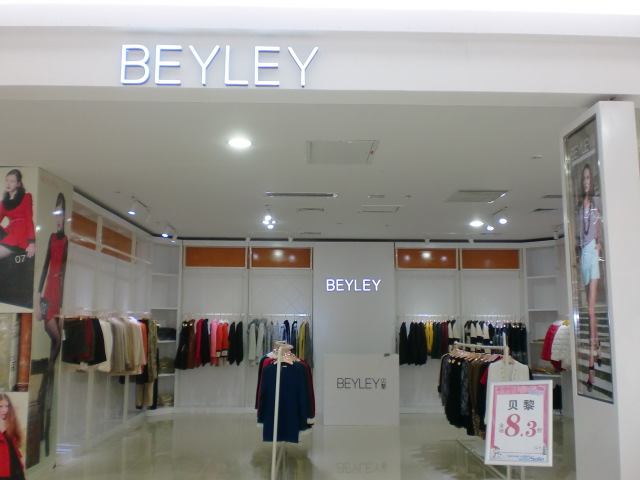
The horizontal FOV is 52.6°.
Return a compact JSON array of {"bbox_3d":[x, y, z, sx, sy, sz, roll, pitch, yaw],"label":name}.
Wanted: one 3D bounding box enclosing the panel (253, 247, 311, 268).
[{"bbox_3d":[-0.676,0.302,11.303,1.070,0.360,0.050,0,-8,-1],"label":"panel"}]

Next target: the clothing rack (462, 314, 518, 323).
[{"bbox_3d":[2.878,1.331,10.973,0.980,0.100,0.100,0,-8,-1],"label":"clothing rack"}]

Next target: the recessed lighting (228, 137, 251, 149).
[{"bbox_3d":[-0.666,-0.811,5.419,0.200,0.050,0.200,0,-8,-1],"label":"recessed lighting"}]

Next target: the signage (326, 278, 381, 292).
[{"bbox_3d":[0.567,0.788,11.208,0.950,0.220,0.060,0,-8,-1],"label":"signage"}]

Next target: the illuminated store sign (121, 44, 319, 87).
[{"bbox_3d":[-0.651,-1.139,4.250,1.275,0.260,0.060,0,-7,-1],"label":"illuminated store sign"}]

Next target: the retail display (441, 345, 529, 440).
[{"bbox_3d":[1.841,1.744,7.502,0.500,1.060,2.350,0,-7,-1],"label":"retail display"}]

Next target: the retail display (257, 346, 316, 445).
[{"bbox_3d":[-0.357,1.487,6.453,0.560,0.980,1.100,0,-8,-1],"label":"retail display"}]

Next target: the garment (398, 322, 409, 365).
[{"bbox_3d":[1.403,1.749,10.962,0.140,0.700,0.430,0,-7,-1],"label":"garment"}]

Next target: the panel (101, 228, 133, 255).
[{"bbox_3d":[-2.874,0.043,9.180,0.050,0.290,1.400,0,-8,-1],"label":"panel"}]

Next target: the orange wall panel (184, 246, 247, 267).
[{"bbox_3d":[-1.826,0.289,11.285,1.070,0.350,0.050,0,-8,-1],"label":"orange wall panel"}]

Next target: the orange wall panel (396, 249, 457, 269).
[{"bbox_3d":[1.894,0.331,11.489,1.060,0.345,0.050,0,-7,-1],"label":"orange wall panel"}]

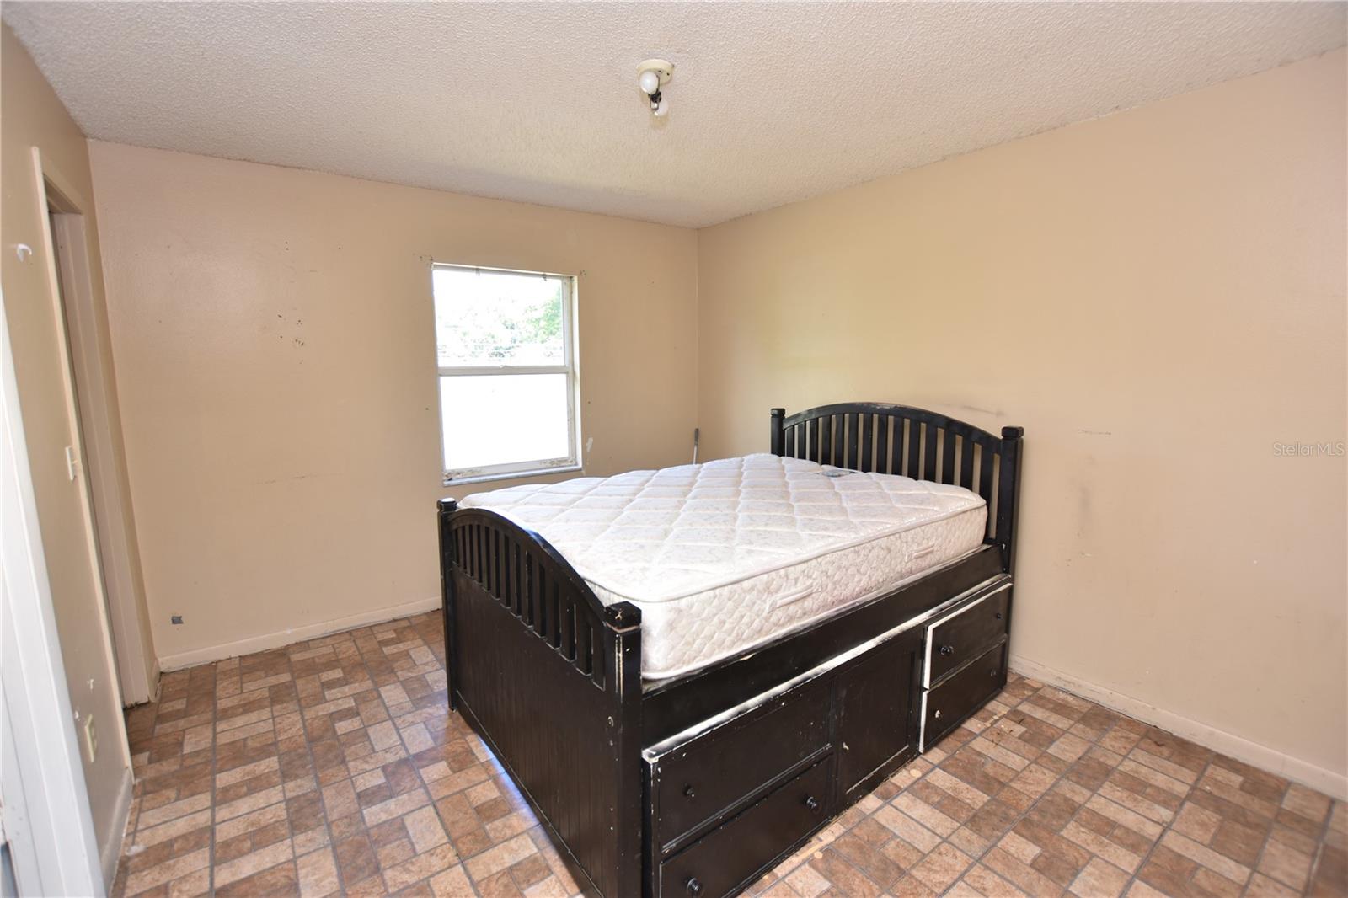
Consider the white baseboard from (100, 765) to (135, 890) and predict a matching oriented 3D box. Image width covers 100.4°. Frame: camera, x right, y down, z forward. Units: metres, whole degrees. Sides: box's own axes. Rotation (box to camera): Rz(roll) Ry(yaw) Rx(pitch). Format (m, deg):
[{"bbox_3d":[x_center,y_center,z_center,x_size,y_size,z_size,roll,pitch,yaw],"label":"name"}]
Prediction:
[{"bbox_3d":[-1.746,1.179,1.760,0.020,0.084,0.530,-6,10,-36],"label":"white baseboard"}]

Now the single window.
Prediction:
[{"bbox_3d":[-1.030,-0.467,3.584,0.920,1.290,0.100,-6,10,-36],"label":"single window"}]

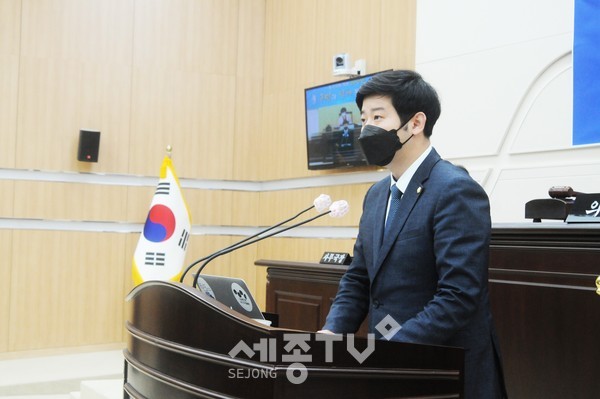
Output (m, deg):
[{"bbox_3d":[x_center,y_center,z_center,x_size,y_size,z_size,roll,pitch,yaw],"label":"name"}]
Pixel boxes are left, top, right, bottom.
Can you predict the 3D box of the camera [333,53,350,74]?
[{"bbox_3d":[0.401,-1.318,8.250,0.140,0.190,0.145,0,-3,20],"label":"camera"}]

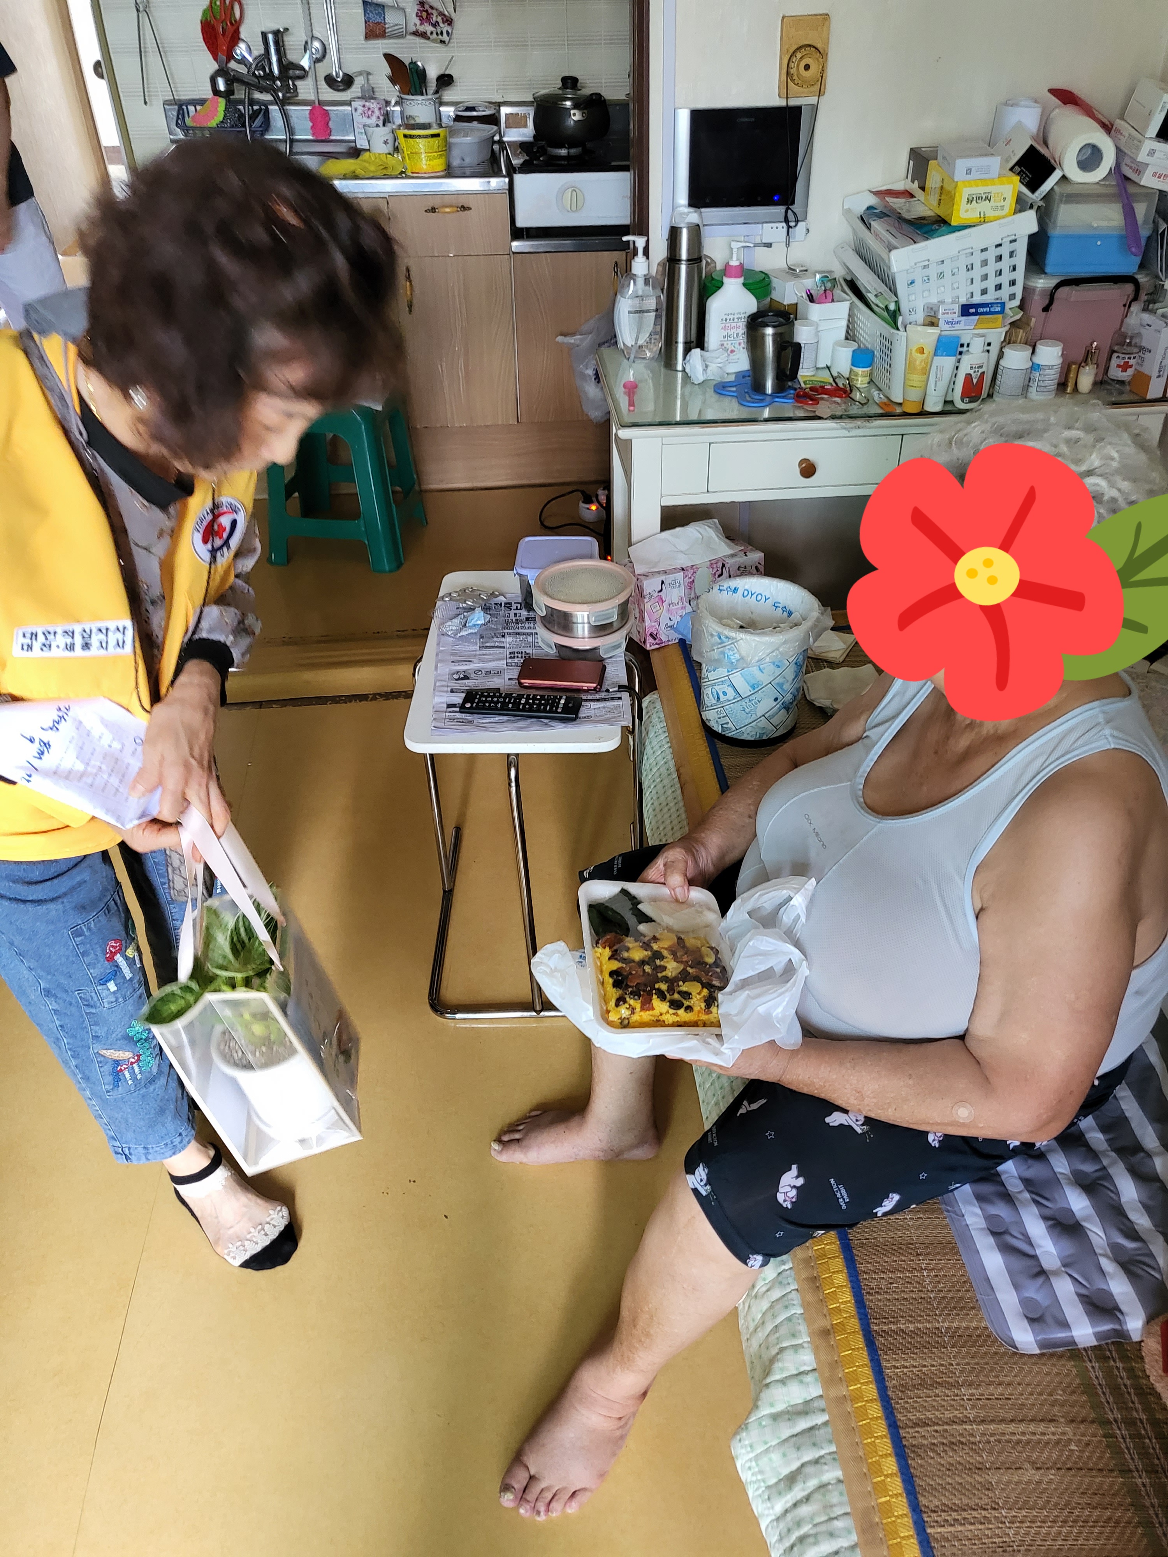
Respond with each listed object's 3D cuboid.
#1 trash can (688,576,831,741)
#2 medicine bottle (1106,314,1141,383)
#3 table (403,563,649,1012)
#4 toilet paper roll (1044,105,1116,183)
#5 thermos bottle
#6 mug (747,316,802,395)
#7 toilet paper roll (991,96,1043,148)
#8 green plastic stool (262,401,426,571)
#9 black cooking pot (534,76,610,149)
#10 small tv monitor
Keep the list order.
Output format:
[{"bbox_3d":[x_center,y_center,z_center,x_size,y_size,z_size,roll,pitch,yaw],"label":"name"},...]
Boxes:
[{"bbox_3d":[0.305,-0.208,2.105,0.215,0.248,0.215,-1,36,1],"label":"trash can"},{"bbox_3d":[0.910,-0.727,1.964,0.054,0.105,0.054,9,37,14],"label":"medicine bottle"},{"bbox_3d":[-0.077,0.002,1.950,0.345,0.470,0.610,-1,36,2],"label":"table"},{"bbox_3d":[0.790,-1.017,1.873,0.087,0.087,0.100,-3,51,-2],"label":"toilet paper roll"},{"bbox_3d":[0.176,-0.853,2.038,0.066,0.257,0.066,-3,36,-2],"label":"thermos bottle"},{"bbox_3d":[0.331,-0.717,1.964,0.103,0.115,0.080,9,37,14],"label":"mug"},{"bbox_3d":[0.729,-1.089,1.983,0.080,0.100,0.080,-1,36,1],"label":"toilet paper roll"},{"bbox_3d":[-0.664,-0.833,3.165,0.360,0.420,0.360,4,36,8],"label":"green plastic stool"},{"bbox_3d":[-0.019,-1.814,3.191,0.213,0.166,0.335,-17,39,-20],"label":"black cooking pot"},{"bbox_3d":[0.275,-1.067,2.035,0.237,0.182,0.042,-3,36,-2],"label":"small tv monitor"}]

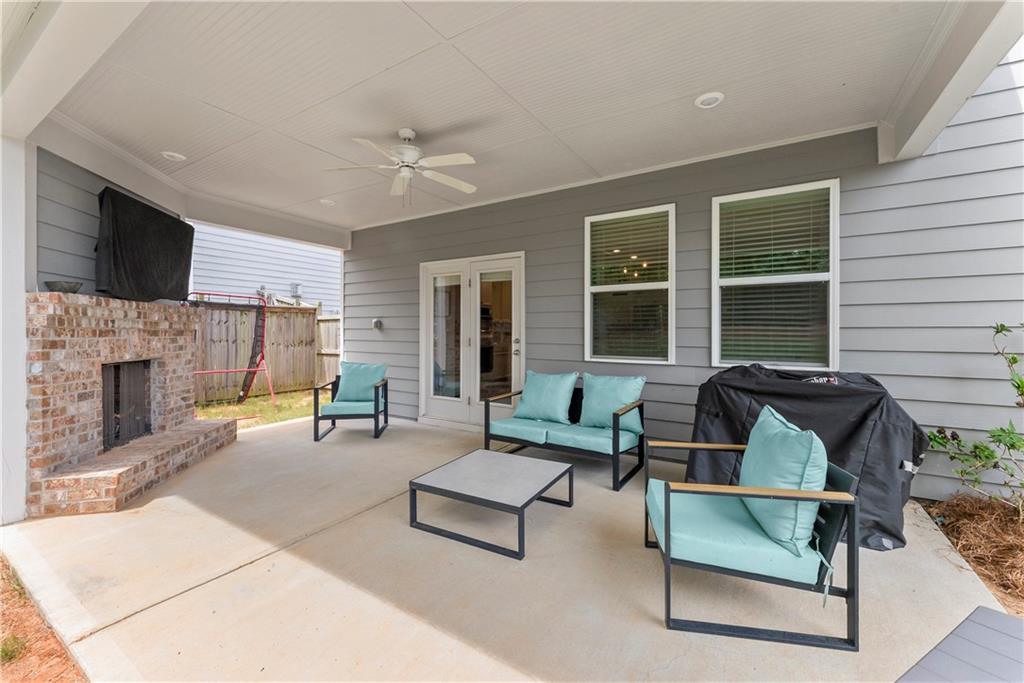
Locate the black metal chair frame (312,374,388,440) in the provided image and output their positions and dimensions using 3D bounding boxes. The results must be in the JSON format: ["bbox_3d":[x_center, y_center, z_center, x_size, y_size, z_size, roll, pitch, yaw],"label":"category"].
[{"bbox_3d":[-1.940,0.779,4.910,0.670,0.690,0.710,0,1,-10],"label":"black metal chair frame"}]

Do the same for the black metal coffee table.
[{"bbox_3d":[-0.105,1.042,2.721,0.810,0.285,0.800,0,1,28],"label":"black metal coffee table"}]

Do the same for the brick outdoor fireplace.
[{"bbox_3d":[-3.292,0.401,3.582,0.720,1.520,1.860,0,1,-12],"label":"brick outdoor fireplace"}]

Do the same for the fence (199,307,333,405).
[{"bbox_3d":[-5.100,0.193,8.050,0.150,1.830,2.700,1,1,33],"label":"fence"}]

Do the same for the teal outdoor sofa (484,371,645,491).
[{"bbox_3d":[0.477,0.741,3.754,1.280,0.830,0.710,1,1,33],"label":"teal outdoor sofa"}]

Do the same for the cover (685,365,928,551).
[{"bbox_3d":[1.915,0.663,2.791,1.280,1.040,0.660,0,1,31],"label":"cover"}]

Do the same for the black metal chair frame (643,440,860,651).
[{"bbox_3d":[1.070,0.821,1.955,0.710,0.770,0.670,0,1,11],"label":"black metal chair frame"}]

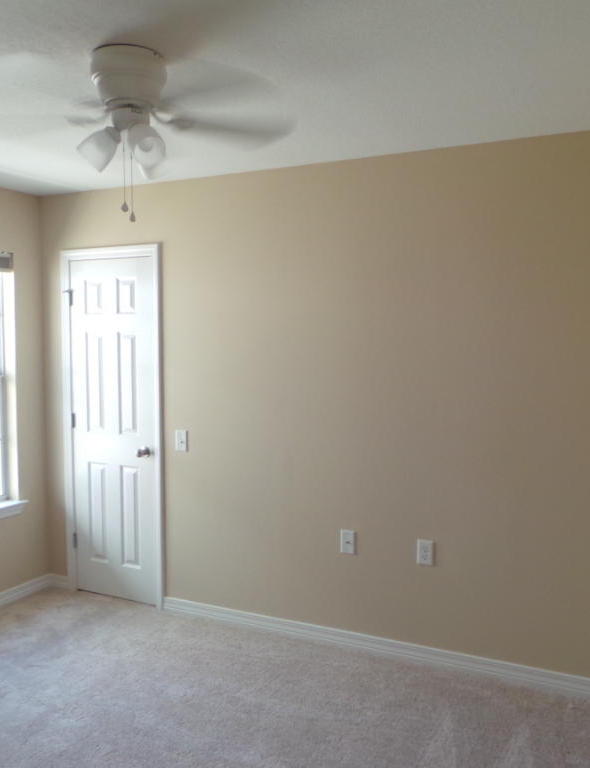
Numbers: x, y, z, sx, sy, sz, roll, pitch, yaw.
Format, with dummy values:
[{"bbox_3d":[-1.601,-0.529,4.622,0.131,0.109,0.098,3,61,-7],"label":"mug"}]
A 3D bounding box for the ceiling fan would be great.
[{"bbox_3d":[-0.495,-0.831,2.118,1.050,0.360,1.050,2,4,26],"label":"ceiling fan"}]

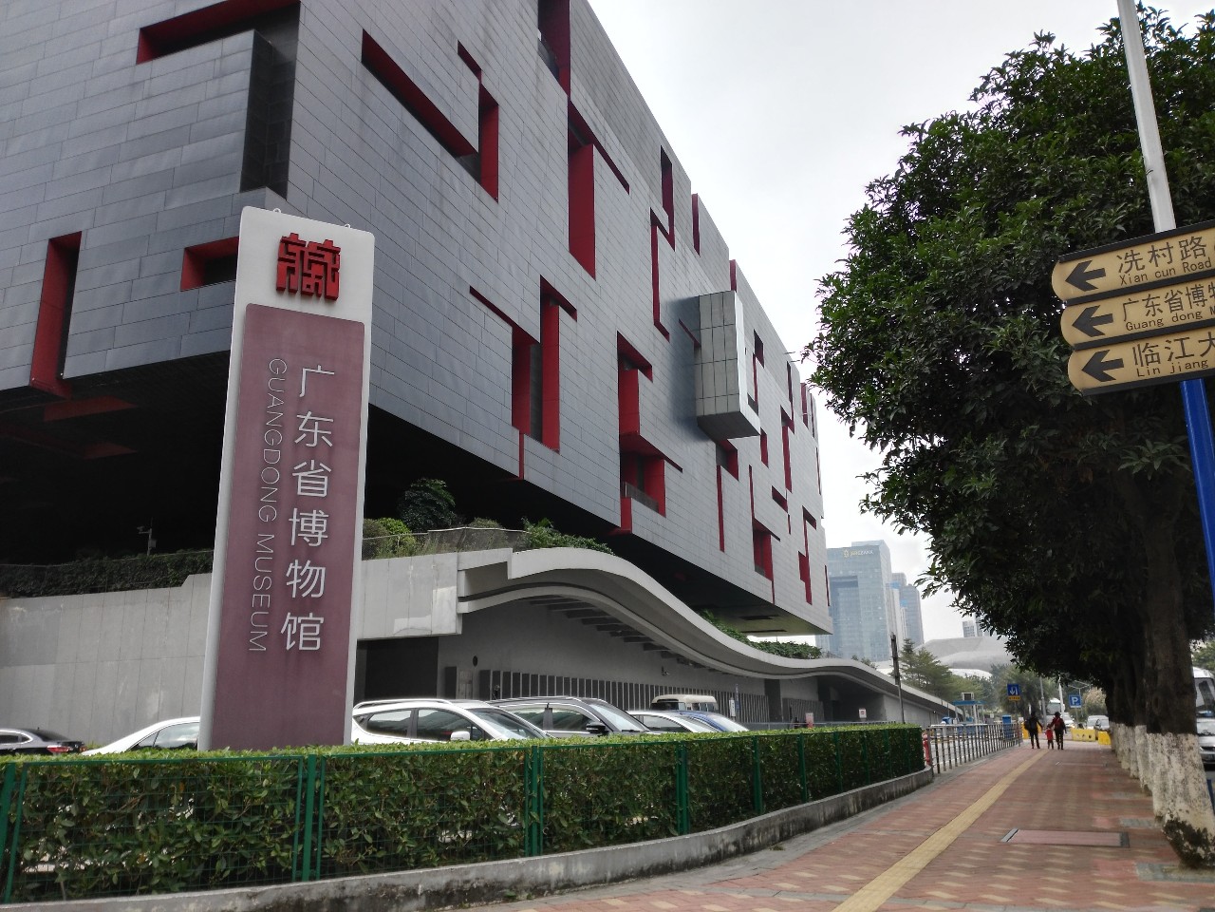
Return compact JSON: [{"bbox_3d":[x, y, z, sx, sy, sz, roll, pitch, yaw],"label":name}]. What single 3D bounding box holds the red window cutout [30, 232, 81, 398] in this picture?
[{"bbox_3d":[-17.652,-4.662,32.206,1.440,5.180,0.950,-7,-16,20],"label":"red window cutout"}]

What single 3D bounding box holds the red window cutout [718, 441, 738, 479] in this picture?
[{"bbox_3d":[9.841,0.036,84.380,1.000,3.070,7.800,-7,-16,20],"label":"red window cutout"}]

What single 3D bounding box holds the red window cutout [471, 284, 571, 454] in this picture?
[{"bbox_3d":[-4.143,-5.052,46.458,0.900,8.600,11.500,-6,-16,20],"label":"red window cutout"}]

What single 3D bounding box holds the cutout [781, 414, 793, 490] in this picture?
[{"bbox_3d":[20.052,-0.420,112.656,1.000,9.200,3.900,-7,-16,20],"label":"cutout"}]

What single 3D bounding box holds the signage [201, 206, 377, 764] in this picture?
[{"bbox_3d":[-3.505,0.736,10.848,1.468,7.077,0.350,7,-17,-28],"label":"signage"}]

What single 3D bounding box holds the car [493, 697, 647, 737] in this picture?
[{"bbox_3d":[-0.460,5.221,17.593,4.750,1.720,1.880,-8,-16,24],"label":"car"}]

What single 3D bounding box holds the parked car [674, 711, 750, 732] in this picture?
[{"bbox_3d":[2.041,6.446,21.913,4.550,1.480,1.800,-8,-16,24],"label":"parked car"}]

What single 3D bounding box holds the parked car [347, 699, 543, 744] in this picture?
[{"bbox_3d":[-2.091,4.665,15.367,4.450,1.690,1.830,-7,-16,20],"label":"parked car"}]

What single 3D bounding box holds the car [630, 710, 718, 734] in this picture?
[{"bbox_3d":[0.980,5.995,20.135,4.600,1.470,1.800,-7,-16,20],"label":"car"}]

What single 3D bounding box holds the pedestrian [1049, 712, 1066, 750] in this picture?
[{"bbox_3d":[19.069,11.652,41.888,0.550,1.600,0.350,-8,-16,24],"label":"pedestrian"}]

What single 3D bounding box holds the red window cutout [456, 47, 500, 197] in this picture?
[{"bbox_3d":[-6.307,-15.012,44.739,1.000,5.870,4.020,-7,-16,20],"label":"red window cutout"}]

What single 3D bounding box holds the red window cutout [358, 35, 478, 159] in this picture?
[{"bbox_3d":[-7.827,-13.916,40.198,1.000,1.460,8.960,-7,-16,20],"label":"red window cutout"}]

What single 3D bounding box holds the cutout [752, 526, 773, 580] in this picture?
[{"bbox_3d":[14.404,9.159,93.512,0.800,4.680,7.900,-6,-16,20],"label":"cutout"}]

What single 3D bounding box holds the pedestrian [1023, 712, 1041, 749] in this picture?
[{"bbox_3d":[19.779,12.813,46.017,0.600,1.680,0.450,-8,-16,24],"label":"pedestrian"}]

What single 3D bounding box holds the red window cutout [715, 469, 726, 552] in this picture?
[{"bbox_3d":[8.850,4.286,79.274,0.600,7.000,1.200,-6,-16,20],"label":"red window cutout"}]

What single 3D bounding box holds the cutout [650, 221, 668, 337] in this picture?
[{"bbox_3d":[3.435,-12.211,69.378,0.600,7.830,3.500,-6,-16,20],"label":"cutout"}]

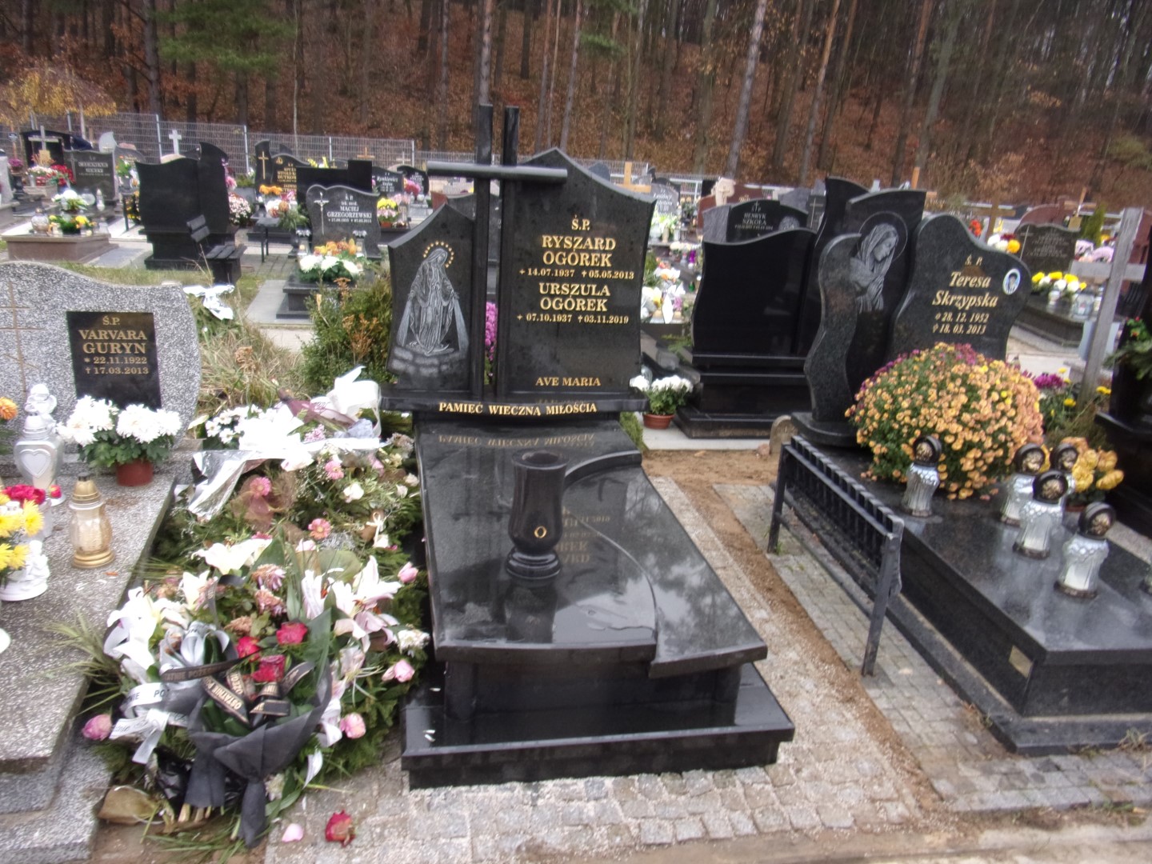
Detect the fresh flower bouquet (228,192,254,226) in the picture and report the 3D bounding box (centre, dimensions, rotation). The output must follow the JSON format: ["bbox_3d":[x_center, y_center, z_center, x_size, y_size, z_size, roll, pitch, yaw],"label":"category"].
[{"bbox_3d":[-4.676,-3.088,11.095,0.420,0.450,0.400,-1,19,-14],"label":"fresh flower bouquet"}]

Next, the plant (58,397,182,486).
[{"bbox_3d":[-1.807,0.036,3.178,0.436,0.355,0.370,0,18,-12],"label":"plant"}]

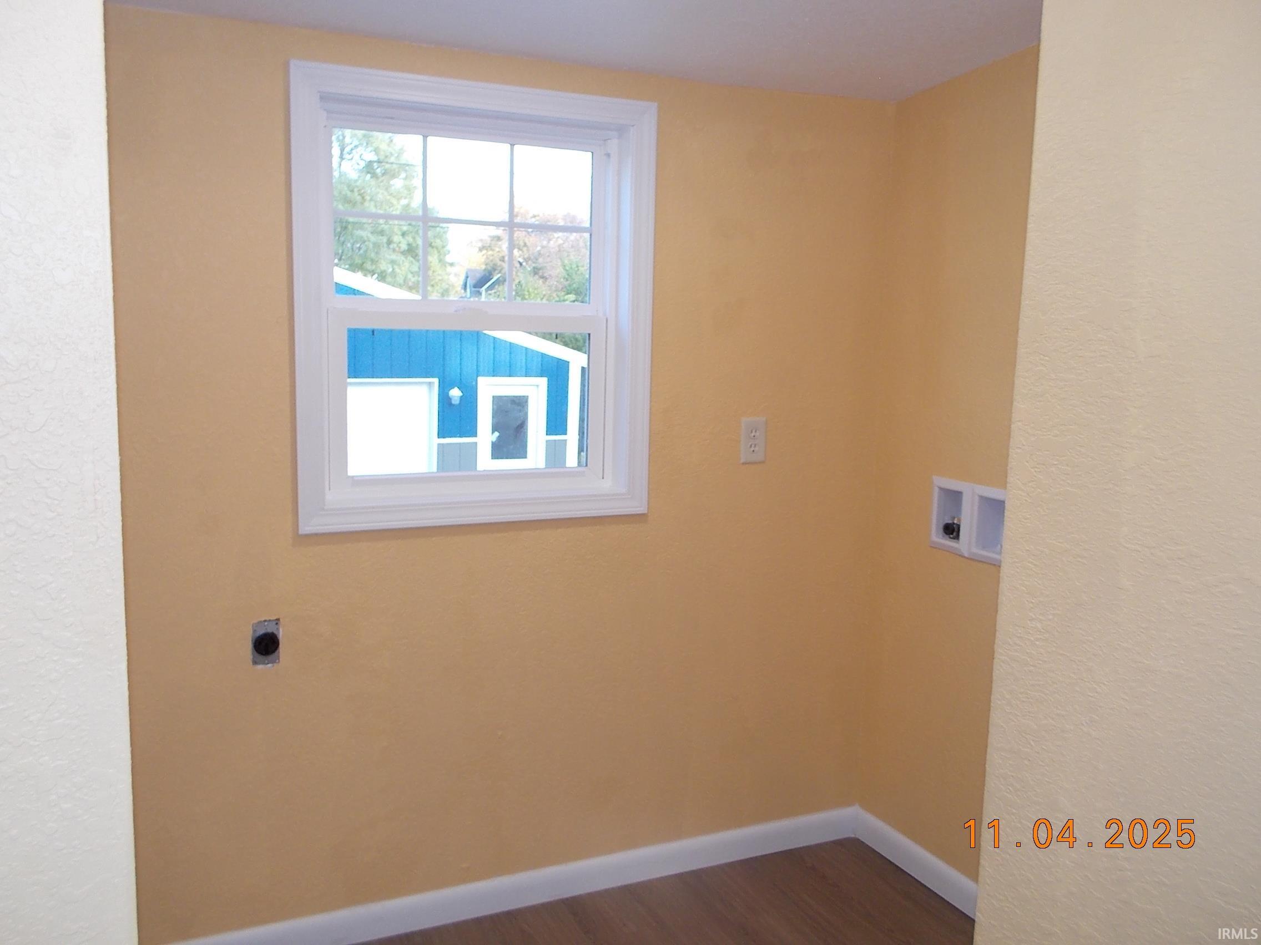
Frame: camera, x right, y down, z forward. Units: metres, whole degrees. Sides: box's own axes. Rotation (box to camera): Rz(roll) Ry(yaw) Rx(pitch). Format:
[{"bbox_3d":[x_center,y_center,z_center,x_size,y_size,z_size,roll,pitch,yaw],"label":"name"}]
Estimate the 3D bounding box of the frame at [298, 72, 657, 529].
[{"bbox_3d":[-0.352,-0.383,2.478,0.843,0.997,0.130,-2,9,-24],"label":"frame"}]

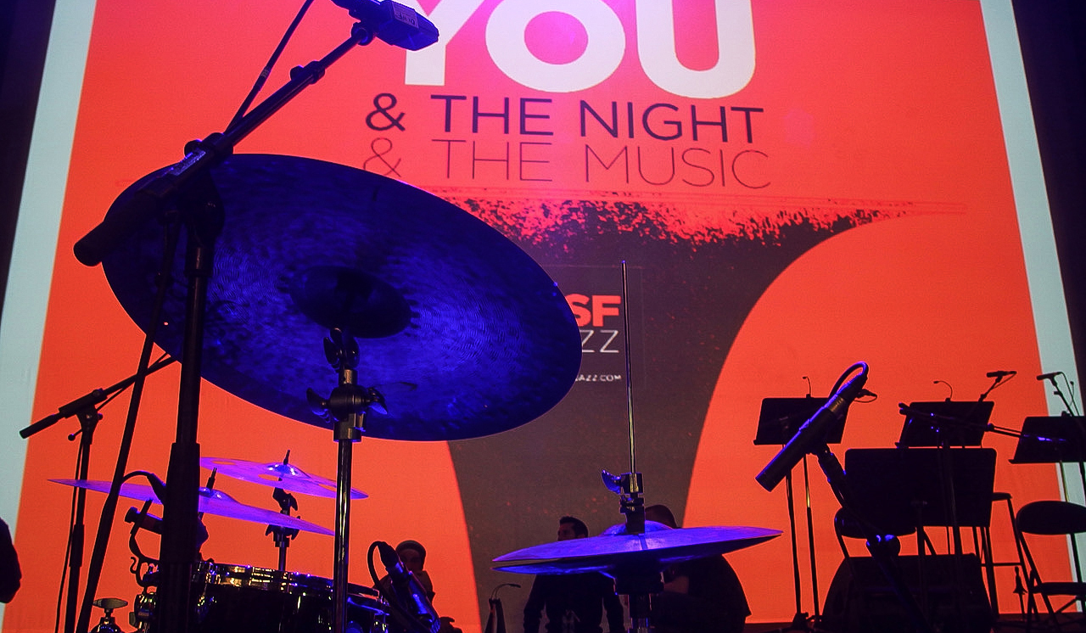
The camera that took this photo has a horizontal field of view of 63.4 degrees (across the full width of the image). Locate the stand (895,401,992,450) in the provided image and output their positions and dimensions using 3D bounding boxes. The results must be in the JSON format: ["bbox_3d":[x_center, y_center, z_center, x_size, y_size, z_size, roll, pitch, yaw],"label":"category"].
[{"bbox_3d":[2.433,1.152,5.129,0.510,1.284,0.420,0,-14,-2],"label":"stand"}]

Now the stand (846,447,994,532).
[{"bbox_3d":[1.348,0.938,3.049,0.510,0.936,0.420,-3,-14,8],"label":"stand"}]

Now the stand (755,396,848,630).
[{"bbox_3d":[1.516,1.113,4.941,0.510,1.290,0.420,0,-14,-3],"label":"stand"}]

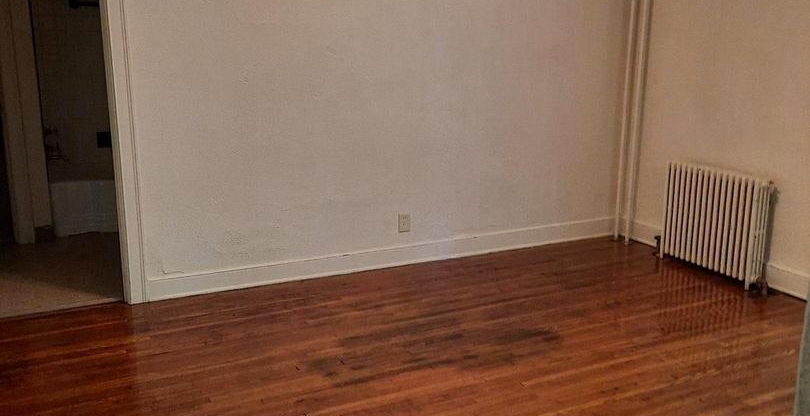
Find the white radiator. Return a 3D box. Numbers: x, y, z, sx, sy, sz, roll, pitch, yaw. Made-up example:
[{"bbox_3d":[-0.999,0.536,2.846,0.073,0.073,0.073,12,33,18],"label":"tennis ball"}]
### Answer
[{"bbox_3d":[1.816,0.084,4.621,0.120,0.625,0.700,-6,15,-25],"label":"white radiator"}]

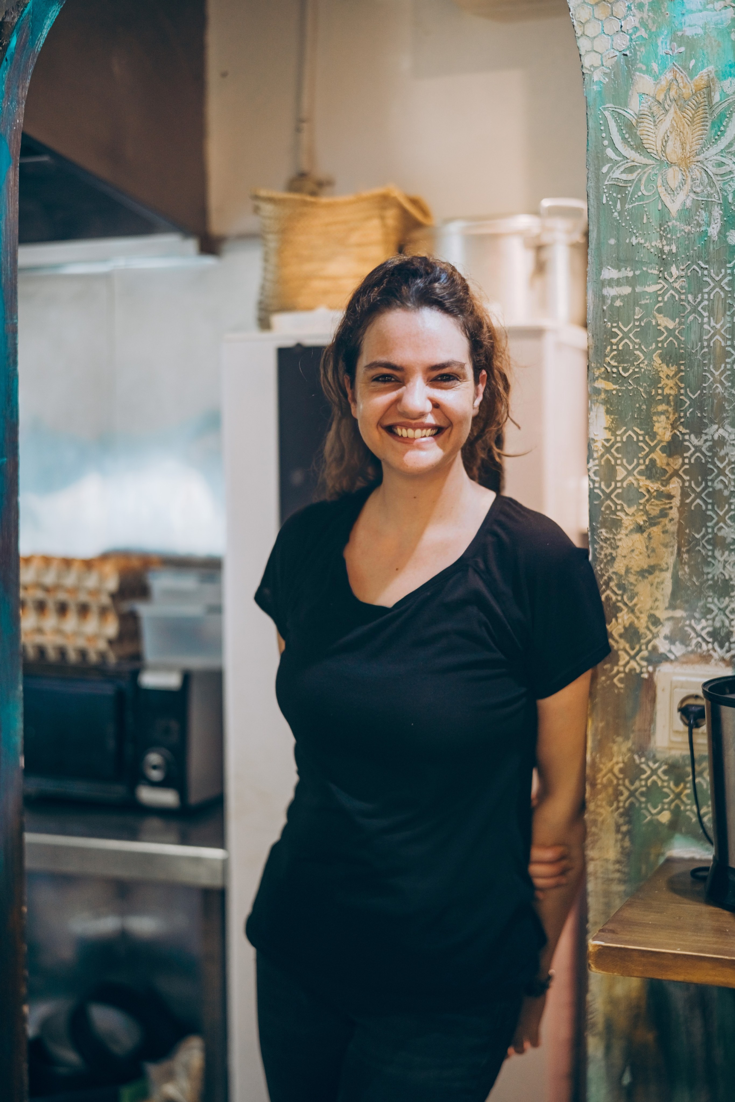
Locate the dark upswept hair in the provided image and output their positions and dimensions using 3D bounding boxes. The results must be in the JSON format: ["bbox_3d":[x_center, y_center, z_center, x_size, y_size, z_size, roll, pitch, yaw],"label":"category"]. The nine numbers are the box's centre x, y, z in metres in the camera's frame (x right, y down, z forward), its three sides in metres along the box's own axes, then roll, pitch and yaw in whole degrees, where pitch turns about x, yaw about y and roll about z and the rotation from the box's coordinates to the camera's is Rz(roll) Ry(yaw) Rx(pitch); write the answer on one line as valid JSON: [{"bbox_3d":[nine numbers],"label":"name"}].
[{"bbox_3d":[0.054,-0.198,1.760,0.215,0.275,0.225,0,3,1],"label":"dark upswept hair"}]

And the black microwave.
[{"bbox_3d":[-0.487,0.355,3.173,0.450,0.270,0.350,1,3,24],"label":"black microwave"}]

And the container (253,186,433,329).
[{"bbox_3d":[-0.033,-0.515,2.824,0.280,0.265,0.240,1,3,18],"label":"container"}]

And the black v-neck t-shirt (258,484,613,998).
[{"bbox_3d":[0.070,0.209,1.750,0.400,0.565,0.255,1,3,18],"label":"black v-neck t-shirt"}]

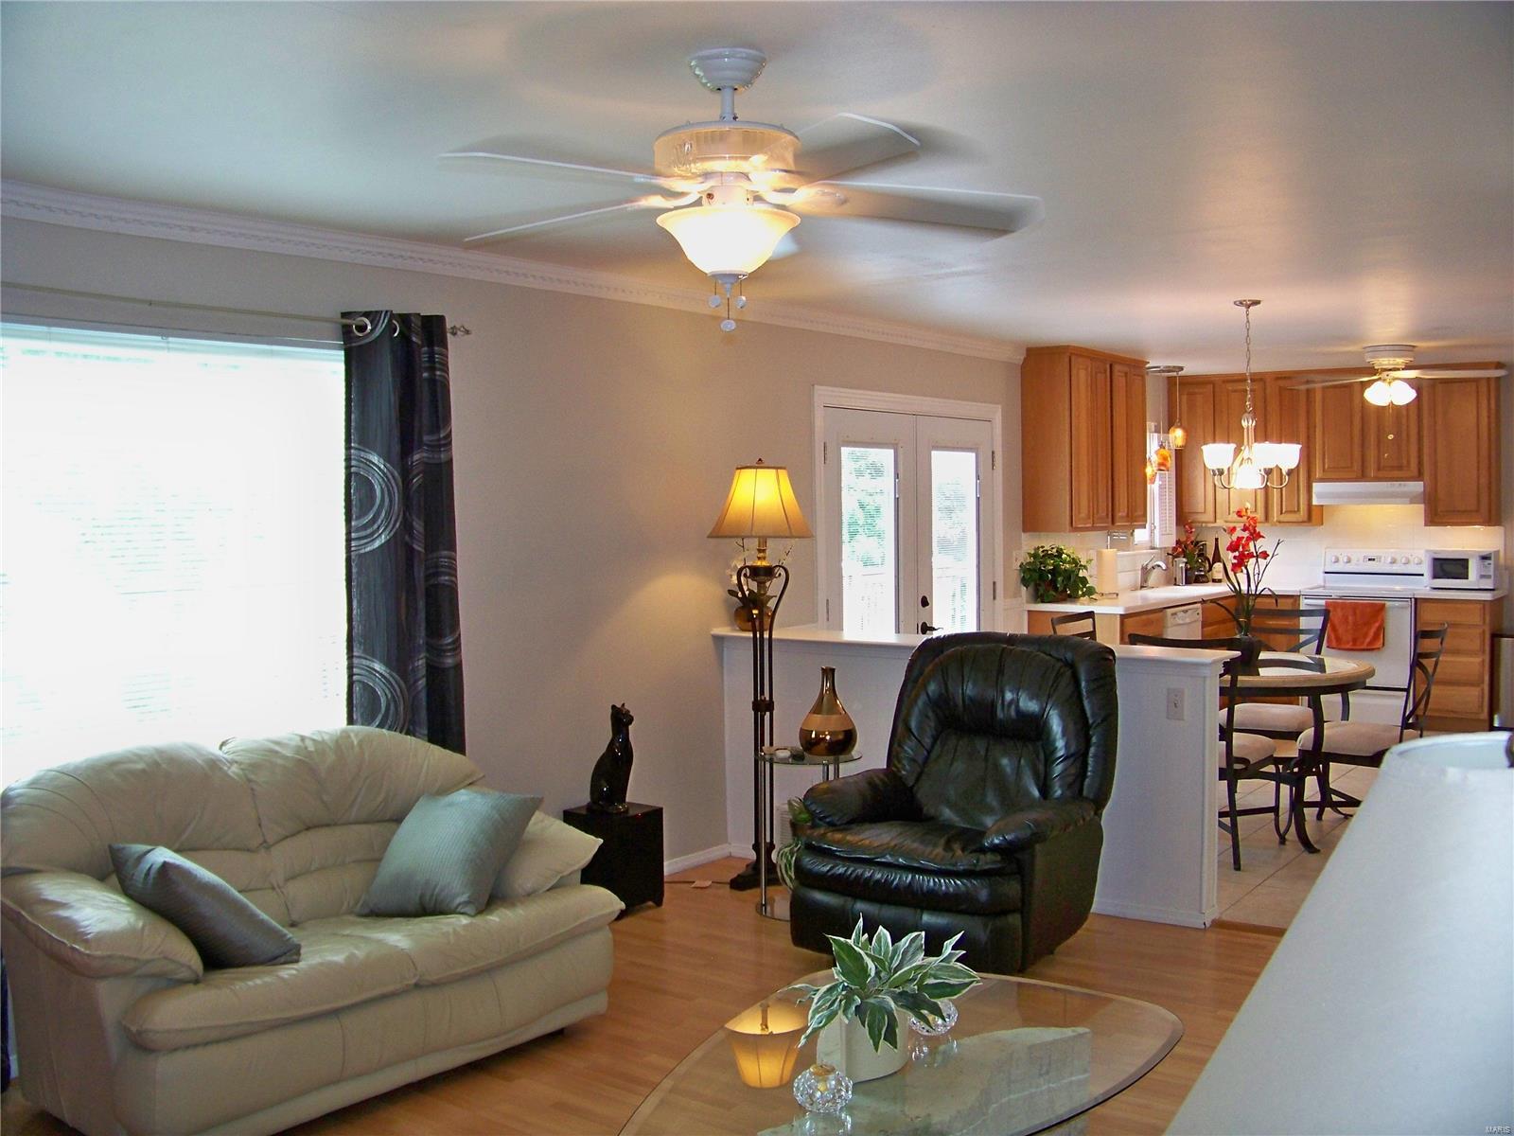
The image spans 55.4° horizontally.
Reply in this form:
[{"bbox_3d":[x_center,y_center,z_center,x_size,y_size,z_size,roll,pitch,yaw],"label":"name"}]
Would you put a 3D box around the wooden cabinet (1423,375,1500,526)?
[{"bbox_3d":[4.950,-0.830,10.127,0.430,1.070,0.320,1,3,36],"label":"wooden cabinet"}]

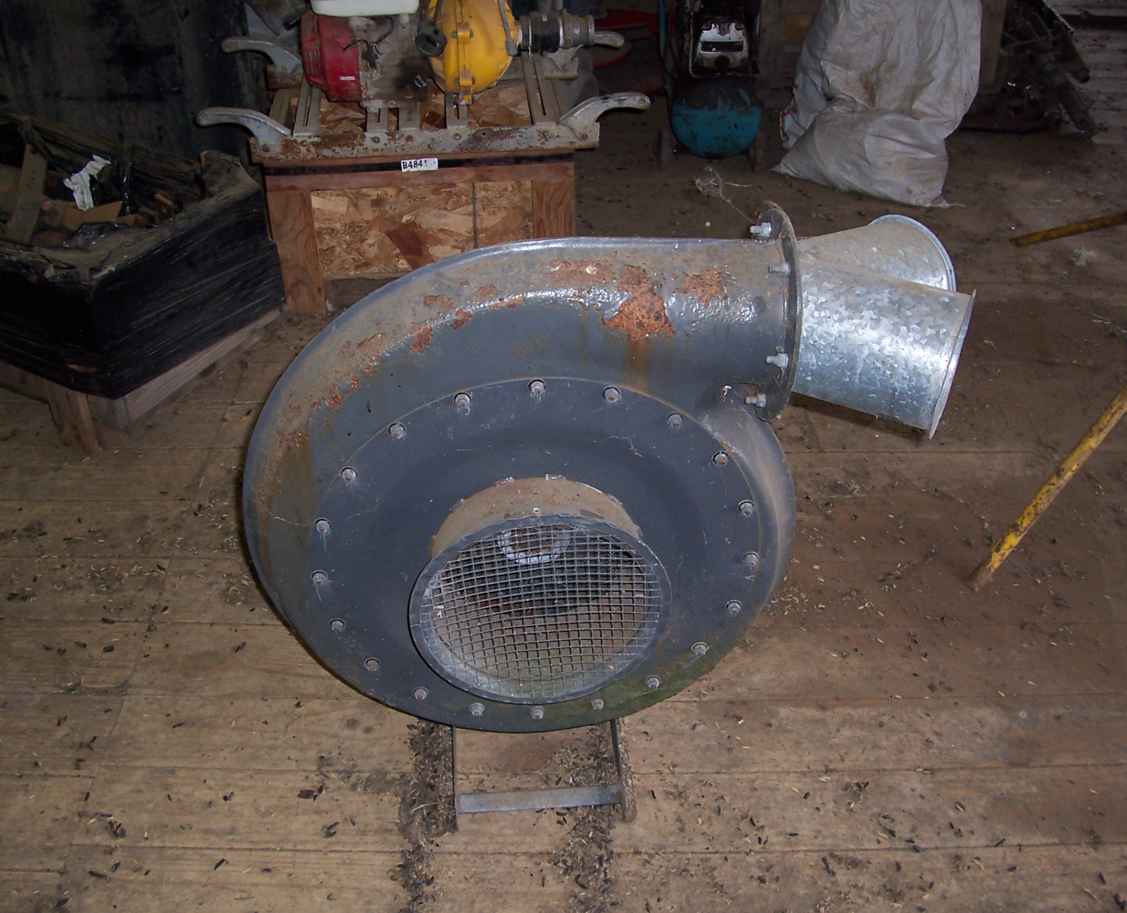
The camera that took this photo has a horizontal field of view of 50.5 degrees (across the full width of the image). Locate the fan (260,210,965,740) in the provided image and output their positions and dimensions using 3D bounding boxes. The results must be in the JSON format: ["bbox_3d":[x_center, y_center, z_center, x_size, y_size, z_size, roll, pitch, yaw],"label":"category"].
[{"bbox_3d":[0.031,0.047,1.475,0.837,0.744,0.348,-3,37,-4],"label":"fan"}]

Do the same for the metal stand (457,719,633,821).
[{"bbox_3d":[-0.041,0.333,1.670,0.241,0.069,0.380,-3,37,-4],"label":"metal stand"}]

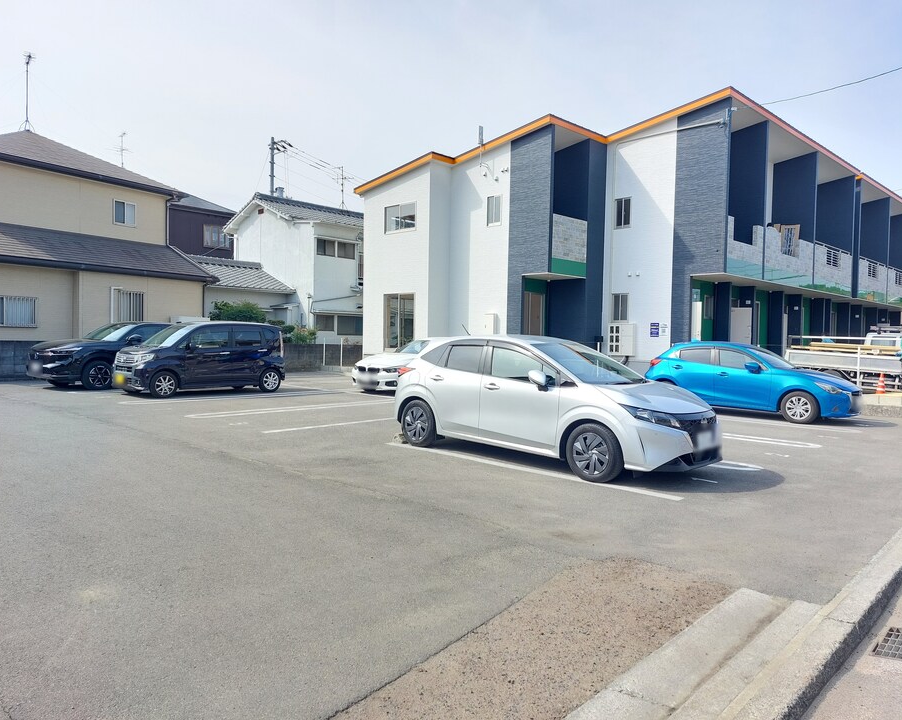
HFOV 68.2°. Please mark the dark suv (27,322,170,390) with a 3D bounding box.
[{"bbox_3d":[-7.996,-0.156,16.435,1.820,1.585,4.340,2,2,29],"label":"dark suv"}]

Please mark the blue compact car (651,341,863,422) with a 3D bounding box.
[{"bbox_3d":[6.149,0.375,13.798,4.060,1.500,1.725,2,2,41],"label":"blue compact car"}]

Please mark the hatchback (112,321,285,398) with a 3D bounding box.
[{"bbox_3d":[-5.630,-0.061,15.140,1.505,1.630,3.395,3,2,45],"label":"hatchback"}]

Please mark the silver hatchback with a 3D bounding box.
[{"bbox_3d":[1.169,0.458,8.429,4.045,1.520,1.725,3,2,42],"label":"silver hatchback"}]

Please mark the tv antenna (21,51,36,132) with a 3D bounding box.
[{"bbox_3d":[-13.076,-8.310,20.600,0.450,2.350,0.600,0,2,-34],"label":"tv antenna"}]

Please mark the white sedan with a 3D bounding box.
[{"bbox_3d":[-0.408,0.089,17.274,1.840,1.430,4.640,3,2,43],"label":"white sedan"}]

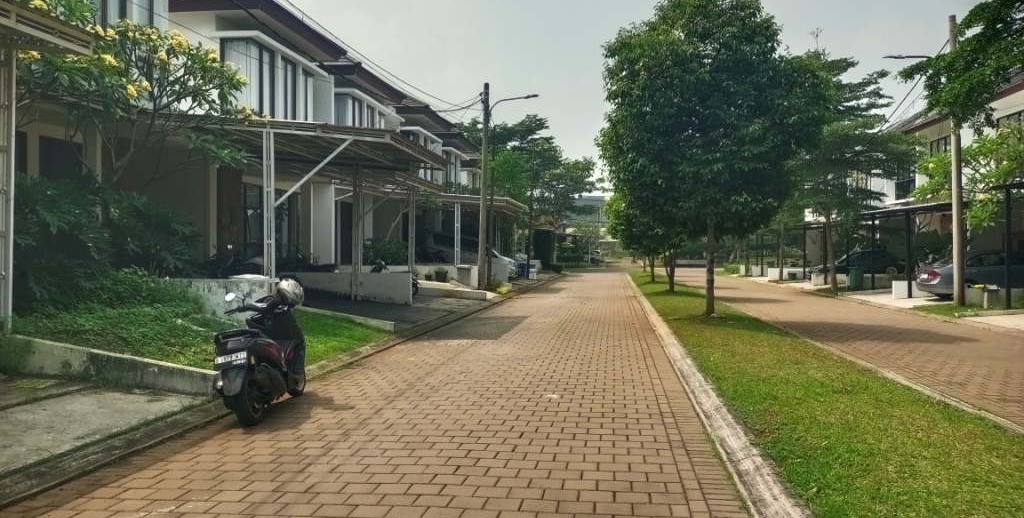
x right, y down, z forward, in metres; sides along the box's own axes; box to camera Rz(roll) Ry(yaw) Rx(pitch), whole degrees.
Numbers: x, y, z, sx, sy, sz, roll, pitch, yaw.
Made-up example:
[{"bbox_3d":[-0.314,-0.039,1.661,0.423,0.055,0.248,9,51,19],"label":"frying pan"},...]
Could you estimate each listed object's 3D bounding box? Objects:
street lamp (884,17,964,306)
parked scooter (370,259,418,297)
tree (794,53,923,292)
[{"bbox_3d":[10.870,-2.580,19.510,1.930,7.600,0.340,0,0,8],"label":"street lamp"},{"bbox_3d":[-3.800,0.640,23.500,1.900,1.120,0.700,0,0,8],"label":"parked scooter"},{"bbox_3d":[11.600,-2.980,25.600,5.200,8.200,5.200,0,0,8],"label":"tree"}]

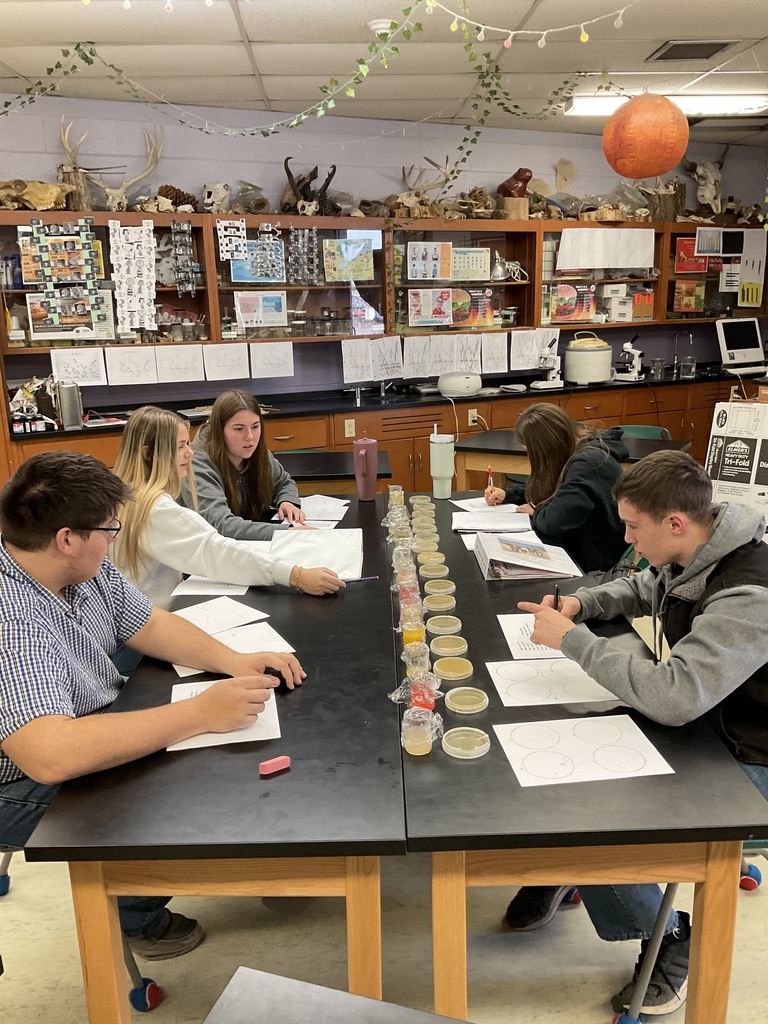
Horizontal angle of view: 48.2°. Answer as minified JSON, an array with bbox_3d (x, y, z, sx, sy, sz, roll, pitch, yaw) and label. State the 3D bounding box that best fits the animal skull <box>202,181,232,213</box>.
[{"bbox_3d":[-1.016,-1.914,5.220,0.135,0.170,0.175,4,15,19],"label":"animal skull"}]

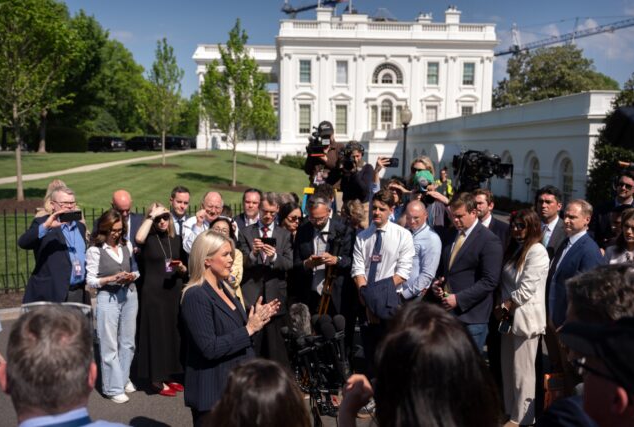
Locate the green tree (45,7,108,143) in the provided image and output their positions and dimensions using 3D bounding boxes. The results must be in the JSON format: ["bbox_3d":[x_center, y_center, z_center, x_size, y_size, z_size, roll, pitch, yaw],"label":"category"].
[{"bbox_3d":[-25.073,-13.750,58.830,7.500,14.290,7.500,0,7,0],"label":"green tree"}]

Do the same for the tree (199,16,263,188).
[{"bbox_3d":[-3.179,-4.192,21.665,2.500,6.300,2.500,0,7,0],"label":"tree"}]

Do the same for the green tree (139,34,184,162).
[{"bbox_3d":[-9.943,-7.120,36.500,3.000,8.300,3.000,0,6,0],"label":"green tree"}]

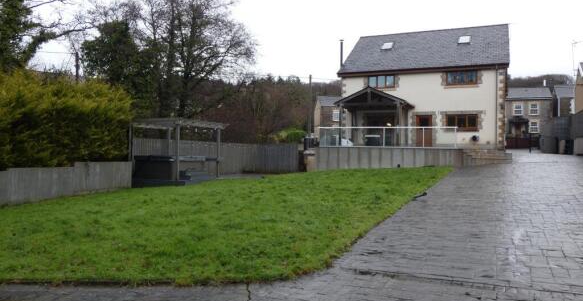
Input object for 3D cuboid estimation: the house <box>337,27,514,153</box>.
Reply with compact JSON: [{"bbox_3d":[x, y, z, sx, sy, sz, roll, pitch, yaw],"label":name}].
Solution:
[{"bbox_3d":[9.884,-4.326,32.827,10.346,8.636,10.617,1,0,24],"label":"house"}]

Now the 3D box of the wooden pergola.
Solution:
[{"bbox_3d":[-5.098,-0.037,20.704,2.650,2.563,4.450,1,0,16],"label":"wooden pergola"}]

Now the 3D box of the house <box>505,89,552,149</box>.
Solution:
[{"bbox_3d":[30.957,-4.703,60.726,6.028,7.241,6.200,1,0,20],"label":"house"}]

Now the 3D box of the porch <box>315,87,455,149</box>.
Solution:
[{"bbox_3d":[6.076,-1.976,27.018,7.526,3.668,4.800,1,0,24],"label":"porch"}]

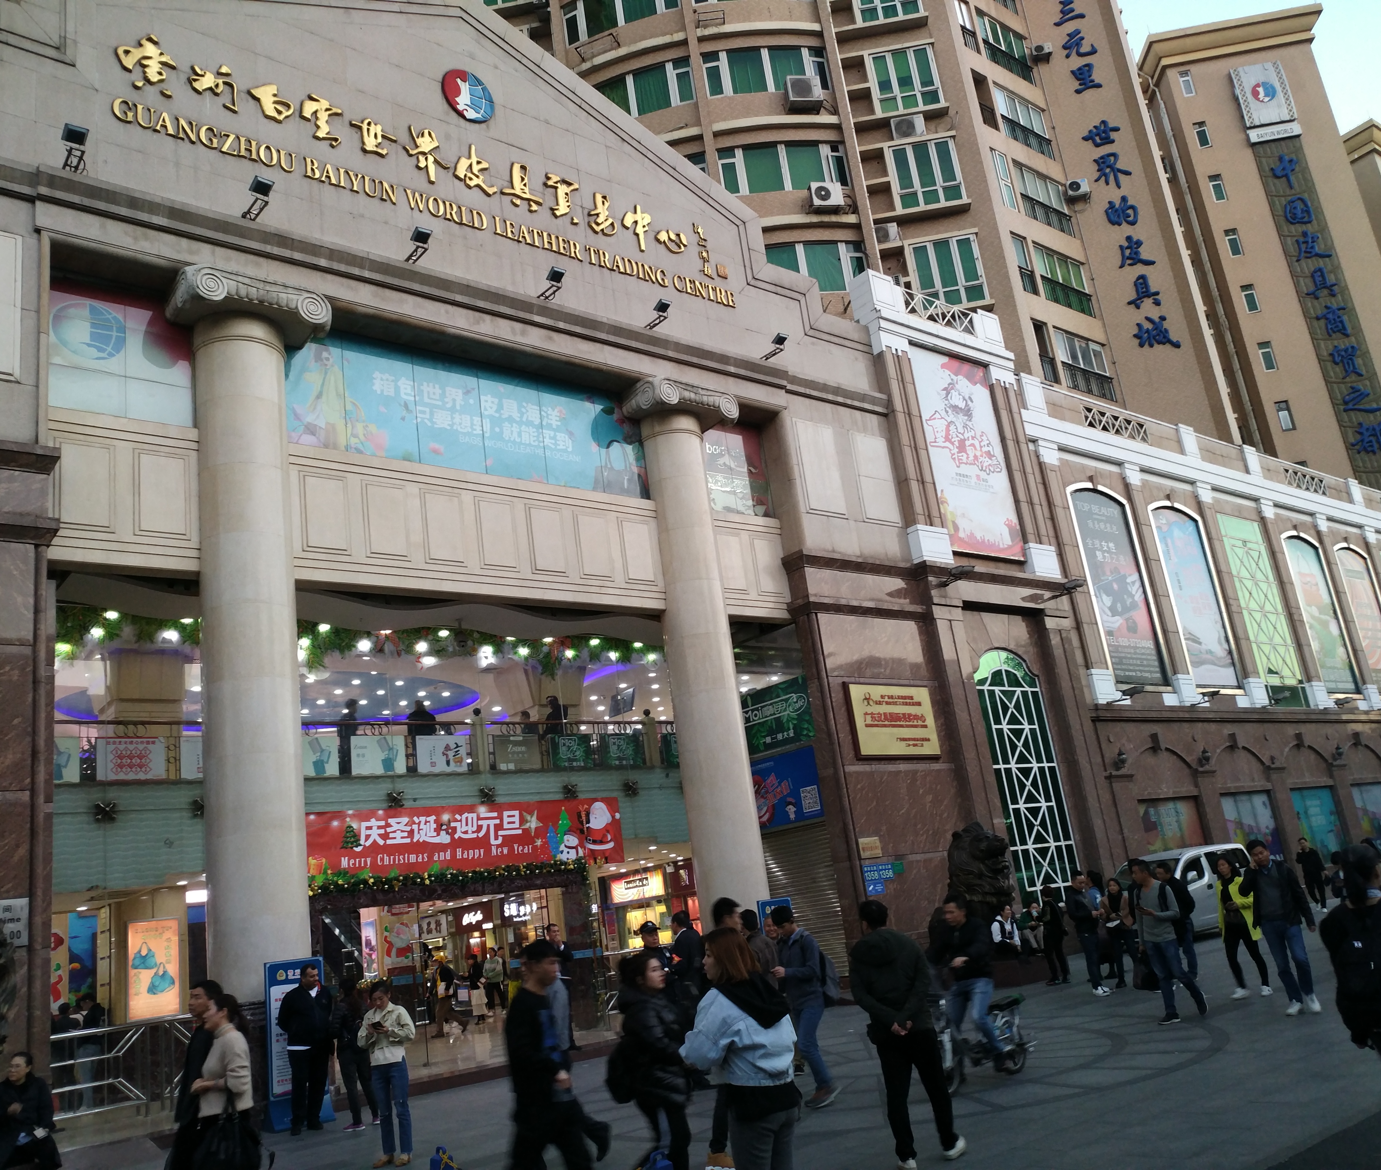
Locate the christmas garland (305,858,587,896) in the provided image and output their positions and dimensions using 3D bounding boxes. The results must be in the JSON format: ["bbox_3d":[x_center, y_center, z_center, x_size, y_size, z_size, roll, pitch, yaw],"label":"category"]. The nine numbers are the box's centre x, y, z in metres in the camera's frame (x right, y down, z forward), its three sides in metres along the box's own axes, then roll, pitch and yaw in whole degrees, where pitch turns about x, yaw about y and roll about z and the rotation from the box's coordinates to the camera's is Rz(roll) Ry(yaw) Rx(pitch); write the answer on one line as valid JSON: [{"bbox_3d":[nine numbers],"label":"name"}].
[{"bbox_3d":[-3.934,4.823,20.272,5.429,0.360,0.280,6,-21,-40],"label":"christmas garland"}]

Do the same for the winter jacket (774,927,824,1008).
[{"bbox_3d":[0.985,3.498,11.125,0.400,0.710,0.430,0,-18,-26],"label":"winter jacket"}]

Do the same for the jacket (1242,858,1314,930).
[{"bbox_3d":[6.091,3.211,12.672,0.640,0.680,0.370,-18,-19,29],"label":"jacket"}]

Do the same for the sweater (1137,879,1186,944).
[{"bbox_3d":[5.210,3.620,13.480,0.380,0.700,0.520,6,-21,-40],"label":"sweater"}]

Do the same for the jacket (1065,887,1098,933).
[{"bbox_3d":[5.881,4.891,18.310,0.430,0.670,0.380,5,-21,-38],"label":"jacket"}]

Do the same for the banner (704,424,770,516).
[{"bbox_3d":[1.094,-2.689,28.205,1.980,2.250,0.060,6,-21,-40],"label":"banner"}]

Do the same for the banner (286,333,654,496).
[{"bbox_3d":[-3.665,-2.903,21.326,7.600,2.100,0.060,6,-21,-40],"label":"banner"}]

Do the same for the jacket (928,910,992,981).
[{"bbox_3d":[2.425,3.273,11.026,0.460,0.580,0.540,4,-20,-37],"label":"jacket"}]

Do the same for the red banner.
[{"bbox_3d":[-3.770,4.468,21.376,6.500,1.220,0.050,6,-21,-40],"label":"red banner"}]

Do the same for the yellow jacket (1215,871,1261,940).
[{"bbox_3d":[6.600,3.880,14.740,0.550,0.820,0.360,-16,-18,25],"label":"yellow jacket"}]

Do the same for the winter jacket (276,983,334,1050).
[{"bbox_3d":[-4.701,5.250,14.840,0.640,0.730,0.380,5,-20,-37],"label":"winter jacket"}]

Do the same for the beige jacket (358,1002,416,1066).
[{"bbox_3d":[-2.820,4.190,11.350,0.530,0.570,0.330,-9,-16,2],"label":"beige jacket"}]

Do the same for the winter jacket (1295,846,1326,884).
[{"bbox_3d":[15.795,7.119,31.063,0.580,0.820,0.360,-19,-19,33],"label":"winter jacket"}]

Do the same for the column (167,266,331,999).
[{"bbox_3d":[-6.944,0.583,19.449,2.150,11.600,2.000,6,-21,-40],"label":"column"}]

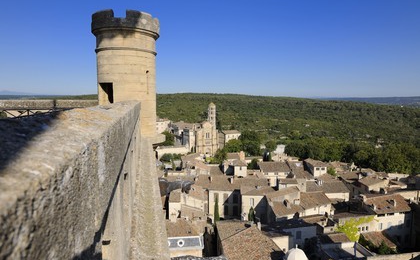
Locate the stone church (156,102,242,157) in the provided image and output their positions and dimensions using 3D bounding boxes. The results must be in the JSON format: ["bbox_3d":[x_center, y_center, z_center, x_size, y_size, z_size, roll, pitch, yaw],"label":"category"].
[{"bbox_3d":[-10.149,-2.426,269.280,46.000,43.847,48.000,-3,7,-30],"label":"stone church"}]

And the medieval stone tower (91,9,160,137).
[{"bbox_3d":[-3.038,-1.963,11.256,2.373,4.181,2.373,-1,6,-15],"label":"medieval stone tower"}]

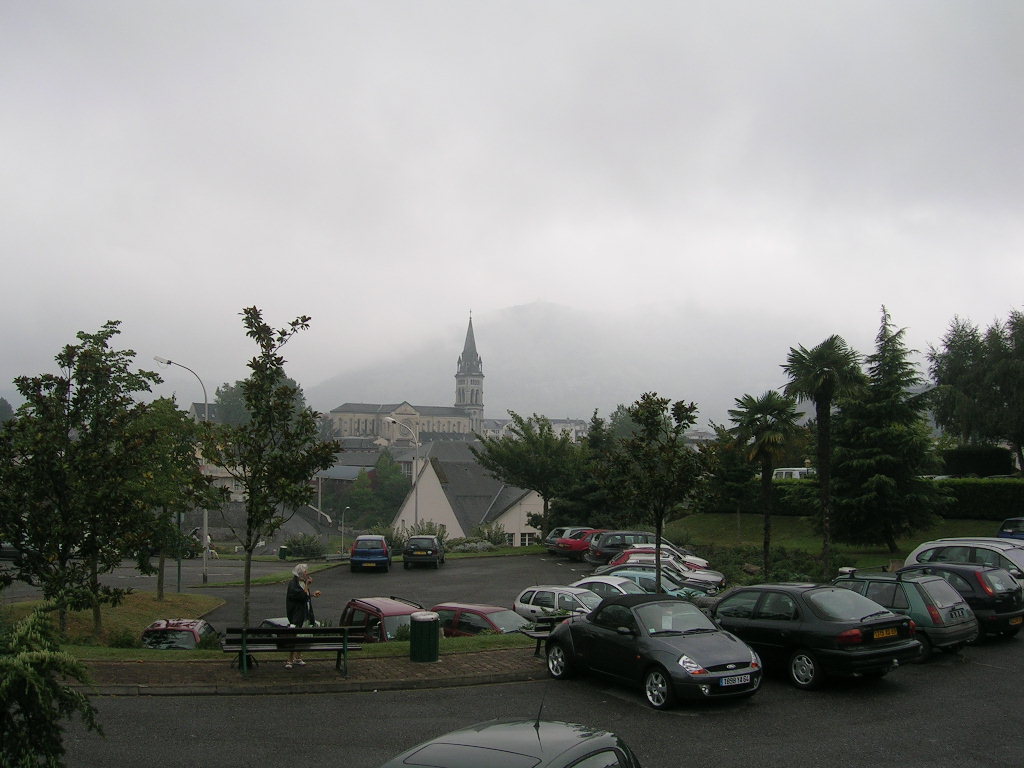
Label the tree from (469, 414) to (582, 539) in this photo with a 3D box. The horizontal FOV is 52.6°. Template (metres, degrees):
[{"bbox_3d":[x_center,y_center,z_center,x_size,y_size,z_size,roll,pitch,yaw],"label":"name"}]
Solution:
[{"bbox_3d":[0.868,5.266,58.000,6.200,7.338,6.000,0,-3,0],"label":"tree"}]

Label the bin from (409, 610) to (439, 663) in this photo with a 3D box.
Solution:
[{"bbox_3d":[-1.446,4.259,17.367,0.470,0.770,0.470,0,-3,0],"label":"bin"}]

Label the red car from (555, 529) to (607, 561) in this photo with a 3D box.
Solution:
[{"bbox_3d":[4.014,7.911,51.050,1.700,1.400,4.200,-4,-6,42],"label":"red car"}]

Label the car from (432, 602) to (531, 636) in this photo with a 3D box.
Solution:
[{"bbox_3d":[-0.430,6.540,27.500,3.700,1.400,1.620,-1,-3,30],"label":"car"}]

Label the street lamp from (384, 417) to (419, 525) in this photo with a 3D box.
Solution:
[{"bbox_3d":[-6.884,6.292,64.500,2.000,8.534,0.350,0,-3,0],"label":"street lamp"}]

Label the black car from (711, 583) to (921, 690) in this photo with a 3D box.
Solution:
[{"bbox_3d":[4.280,3.803,16.877,1.750,1.420,4.550,2,-3,-29],"label":"black car"}]

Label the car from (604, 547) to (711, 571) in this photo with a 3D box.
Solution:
[{"bbox_3d":[5.698,7.092,40.050,3.900,1.400,1.660,0,-4,2],"label":"car"}]

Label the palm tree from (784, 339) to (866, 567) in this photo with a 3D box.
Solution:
[{"bbox_3d":[7.820,1.780,26.000,2.100,6.000,2.100,0,-3,0],"label":"palm tree"}]

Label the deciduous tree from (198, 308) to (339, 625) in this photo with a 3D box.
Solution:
[{"bbox_3d":[-4.374,1.689,18.600,2.350,5.963,2.300,0,-3,0],"label":"deciduous tree"}]

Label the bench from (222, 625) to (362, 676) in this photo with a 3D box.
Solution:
[{"bbox_3d":[-3.496,4.278,16.718,2.200,0.800,0.620,1,-3,-9],"label":"bench"}]

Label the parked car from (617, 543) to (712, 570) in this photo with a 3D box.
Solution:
[{"bbox_3d":[6.370,7.464,43.500,3.850,1.400,1.650,0,-3,5],"label":"parked car"}]

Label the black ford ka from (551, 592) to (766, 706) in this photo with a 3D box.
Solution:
[{"bbox_3d":[2.065,3.911,15.608,1.680,1.330,3.650,2,-5,-31],"label":"black ford ka"}]

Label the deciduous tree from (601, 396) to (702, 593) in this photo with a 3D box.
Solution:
[{"bbox_3d":[2.830,2.500,20.800,2.100,4.600,2.100,0,-3,0],"label":"deciduous tree"}]

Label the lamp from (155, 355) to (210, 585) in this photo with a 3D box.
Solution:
[{"bbox_3d":[-13.087,3.366,41.000,2.150,9.068,0.350,0,-3,0],"label":"lamp"}]

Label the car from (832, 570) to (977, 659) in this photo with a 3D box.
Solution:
[{"bbox_3d":[6.477,4.166,19.094,1.590,1.430,3.620,3,-6,-41],"label":"car"}]

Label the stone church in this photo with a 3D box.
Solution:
[{"bbox_3d":[-43.000,-1.000,440.000,63.000,58.000,25.000,2,-3,-36],"label":"stone church"}]

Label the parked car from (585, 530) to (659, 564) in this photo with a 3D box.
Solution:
[{"bbox_3d":[5.675,7.538,47.257,4.400,1.580,1.740,2,-4,-22],"label":"parked car"}]

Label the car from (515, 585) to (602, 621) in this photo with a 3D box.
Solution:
[{"bbox_3d":[2.060,6.699,30.600,3.730,1.420,1.620,-1,-3,25],"label":"car"}]

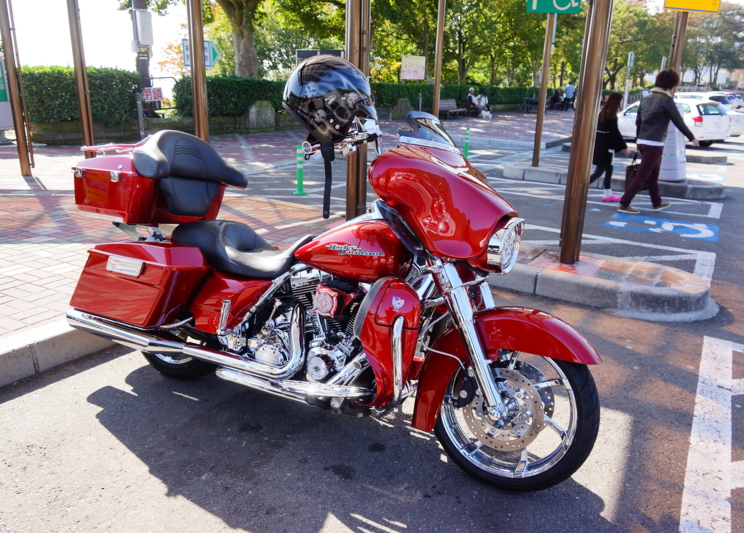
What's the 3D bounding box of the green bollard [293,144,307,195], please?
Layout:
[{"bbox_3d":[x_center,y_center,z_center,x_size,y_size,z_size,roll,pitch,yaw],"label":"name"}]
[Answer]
[{"bbox_3d":[-0.993,-1.319,8.190,0.200,0.650,0.200,2,17,0],"label":"green bollard"}]

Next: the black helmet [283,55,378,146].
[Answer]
[{"bbox_3d":[-0.143,-0.570,2.060,0.300,0.260,0.250,16,17,-4],"label":"black helmet"}]

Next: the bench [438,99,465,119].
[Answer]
[{"bbox_3d":[3.380,-6.696,25.500,0.600,0.800,1.500,13,21,33],"label":"bench"}]

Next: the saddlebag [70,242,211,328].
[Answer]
[{"bbox_3d":[-1.007,0.071,2.632,0.630,0.315,0.230,10,8,26],"label":"saddlebag"}]

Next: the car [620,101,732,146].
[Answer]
[{"bbox_3d":[10.050,-5.040,20.900,1.700,1.480,4.400,-5,18,-21],"label":"car"}]

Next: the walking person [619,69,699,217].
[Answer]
[{"bbox_3d":[3.715,-1.601,7.724,0.800,1.750,0.520,-5,18,-21],"label":"walking person"}]

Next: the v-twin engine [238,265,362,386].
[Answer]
[{"bbox_3d":[-0.279,0.217,2.594,0.520,0.460,0.400,10,8,26],"label":"v-twin engine"}]

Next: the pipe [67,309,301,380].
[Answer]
[{"bbox_3d":[-0.846,0.219,2.600,1.290,0.340,0.140,10,8,26],"label":"pipe"}]

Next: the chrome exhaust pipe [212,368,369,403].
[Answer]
[{"bbox_3d":[-0.343,0.455,2.378,0.670,0.110,0.130,10,8,26],"label":"chrome exhaust pipe"}]

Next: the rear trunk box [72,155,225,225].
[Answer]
[{"bbox_3d":[-1.093,-0.383,2.988,0.460,0.310,0.560,10,8,26],"label":"rear trunk box"}]

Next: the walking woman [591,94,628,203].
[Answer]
[{"bbox_3d":[3.333,-1.675,8.405,0.580,1.490,0.450,-3,18,-14],"label":"walking woman"}]

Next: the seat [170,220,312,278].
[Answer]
[{"bbox_3d":[-0.581,-0.088,2.749,0.710,0.230,0.360,10,8,26],"label":"seat"}]

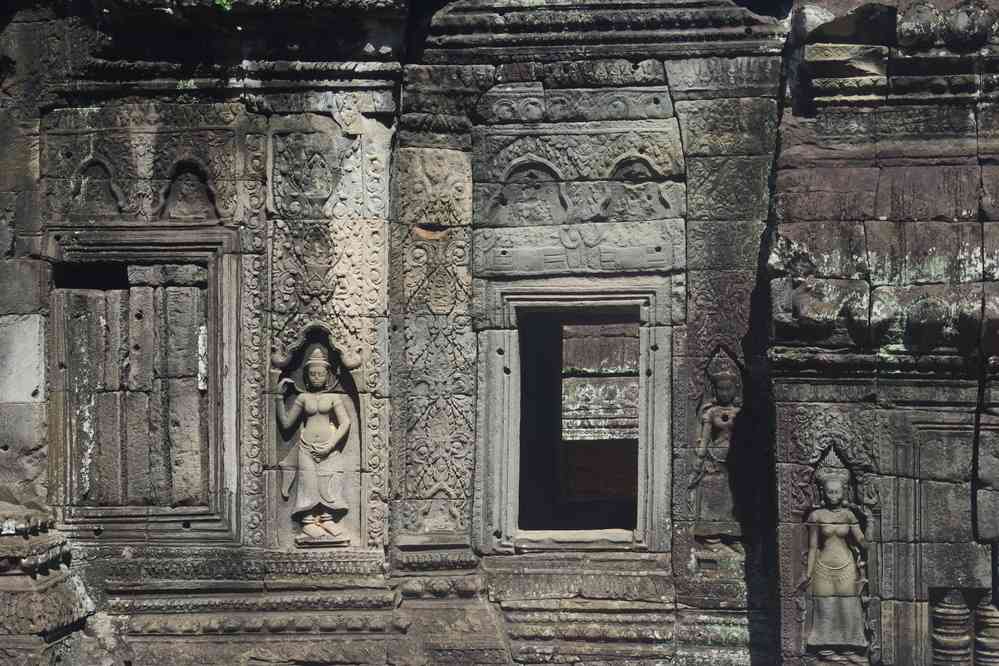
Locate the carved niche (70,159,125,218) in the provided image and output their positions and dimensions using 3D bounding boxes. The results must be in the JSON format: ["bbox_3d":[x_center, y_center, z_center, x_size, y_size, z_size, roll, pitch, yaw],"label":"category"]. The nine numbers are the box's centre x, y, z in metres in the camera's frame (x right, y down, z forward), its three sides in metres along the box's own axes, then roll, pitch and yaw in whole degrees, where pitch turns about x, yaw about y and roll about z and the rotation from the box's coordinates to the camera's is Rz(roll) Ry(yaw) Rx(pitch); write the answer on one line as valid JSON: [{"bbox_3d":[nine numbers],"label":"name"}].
[{"bbox_3d":[-1.843,-0.662,8.140,0.247,0.274,0.090,0,0,2],"label":"carved niche"}]

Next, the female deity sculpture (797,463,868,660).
[{"bbox_3d":[1.448,1.002,7.700,0.302,0.858,0.150,0,0,2],"label":"female deity sculpture"}]

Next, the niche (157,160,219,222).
[{"bbox_3d":[-1.422,-0.652,8.120,0.292,0.273,0.090,0,0,2],"label":"niche"}]

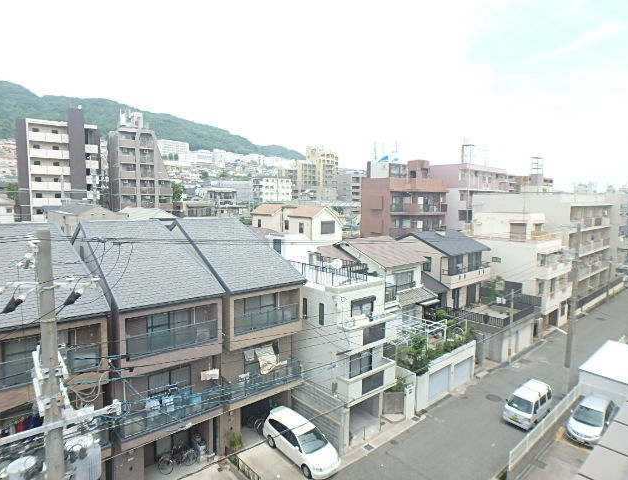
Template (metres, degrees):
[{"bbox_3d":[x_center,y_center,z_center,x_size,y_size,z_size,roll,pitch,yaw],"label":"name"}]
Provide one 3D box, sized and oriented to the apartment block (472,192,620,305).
[{"bbox_3d":[31.726,0.624,52.888,19.726,13.633,11.464,-5,7,-41],"label":"apartment block"}]

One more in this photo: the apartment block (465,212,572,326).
[{"bbox_3d":[21.518,2.855,40.954,7.230,11.516,8.572,-5,7,-41],"label":"apartment block"}]

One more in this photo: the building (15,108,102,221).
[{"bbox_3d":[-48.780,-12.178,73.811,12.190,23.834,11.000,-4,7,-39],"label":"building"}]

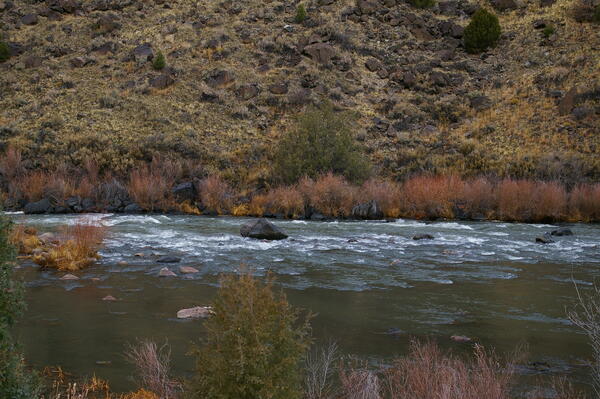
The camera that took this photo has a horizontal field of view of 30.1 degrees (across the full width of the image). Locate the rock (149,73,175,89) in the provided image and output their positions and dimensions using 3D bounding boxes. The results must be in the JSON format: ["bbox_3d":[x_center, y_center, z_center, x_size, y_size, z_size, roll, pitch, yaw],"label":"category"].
[{"bbox_3d":[-9.201,-7.884,74.388,1.724,0.976,1.293,0,6,0],"label":"rock"}]

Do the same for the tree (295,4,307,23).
[{"bbox_3d":[0.075,-13.897,83.246,0.818,1.308,0.818,0,6,0],"label":"tree"}]

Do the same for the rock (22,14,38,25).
[{"bbox_3d":[-21.578,-14.359,89.000,1.436,0.789,1.149,0,5,0],"label":"rock"}]

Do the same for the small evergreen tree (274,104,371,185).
[{"bbox_3d":[1.371,-3.405,68.000,5.851,4.996,5.383,0,5,0],"label":"small evergreen tree"}]

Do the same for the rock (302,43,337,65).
[{"bbox_3d":[1.424,-10.664,81.500,2.484,1.595,1.863,0,5,0],"label":"rock"}]

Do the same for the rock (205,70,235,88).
[{"bbox_3d":[-5.354,-8.007,74.440,1.957,1.134,1.468,0,6,0],"label":"rock"}]

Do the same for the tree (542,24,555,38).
[{"bbox_3d":[18.151,-12.253,81.251,0.835,0.931,0.835,0,6,0],"label":"tree"}]

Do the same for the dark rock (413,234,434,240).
[{"bbox_3d":[5.595,1.720,50.347,0.986,0.283,0.690,0,6,0],"label":"dark rock"}]

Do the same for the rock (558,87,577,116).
[{"bbox_3d":[17.209,-6.305,71.777,1.153,1.816,0.923,0,6,0],"label":"rock"}]

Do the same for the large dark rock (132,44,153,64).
[{"bbox_3d":[-11.505,-10.664,81.500,1.461,1.595,1.315,0,5,0],"label":"large dark rock"}]

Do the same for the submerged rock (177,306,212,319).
[{"bbox_3d":[-3.187,3.490,34.186,1.181,0.340,0.768,0,6,0],"label":"submerged rock"}]

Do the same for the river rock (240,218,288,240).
[{"bbox_3d":[-1.633,1.380,51.315,2.173,0.817,1.629,0,6,0],"label":"river rock"}]

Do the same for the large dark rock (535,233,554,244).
[{"bbox_3d":[11.082,1.751,50.569,0.907,0.566,0.725,0,5,0],"label":"large dark rock"}]

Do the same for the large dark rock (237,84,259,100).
[{"bbox_3d":[-3.459,-7.083,73.856,1.482,0.994,1.186,0,6,0],"label":"large dark rock"}]

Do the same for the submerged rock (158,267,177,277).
[{"bbox_3d":[-4.834,2.612,40.706,0.657,0.373,0.525,0,5,0],"label":"submerged rock"}]

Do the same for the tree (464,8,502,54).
[{"bbox_3d":[13.106,-12.034,79.797,2.655,3.061,2.655,0,6,0],"label":"tree"}]

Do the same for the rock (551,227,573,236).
[{"bbox_3d":[12.566,1.519,53.612,1.057,0.492,0.846,0,5,0],"label":"rock"}]

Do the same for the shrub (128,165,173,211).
[{"bbox_3d":[-8.469,-0.677,63.200,2.493,2.614,1.994,0,5,0],"label":"shrub"}]

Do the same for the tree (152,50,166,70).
[{"bbox_3d":[-9.651,-9.565,76.778,0.926,1.303,0.926,0,6,0],"label":"tree"}]

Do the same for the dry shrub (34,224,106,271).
[{"bbox_3d":[-8.789,1.742,42.729,2.758,1.733,2.206,0,5,0],"label":"dry shrub"}]

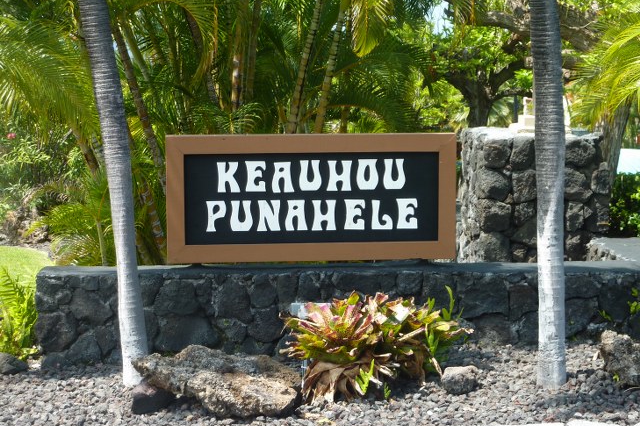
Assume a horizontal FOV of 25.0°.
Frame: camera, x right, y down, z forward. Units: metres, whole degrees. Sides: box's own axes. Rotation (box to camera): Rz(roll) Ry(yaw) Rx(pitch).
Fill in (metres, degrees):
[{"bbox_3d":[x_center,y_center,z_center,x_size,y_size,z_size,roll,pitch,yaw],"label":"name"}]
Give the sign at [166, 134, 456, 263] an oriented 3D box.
[{"bbox_3d":[-0.064,-0.112,10.800,2.170,0.960,0.100,-1,7,-6],"label":"sign"}]

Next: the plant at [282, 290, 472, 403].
[{"bbox_3d":[0.378,0.903,9.900,1.250,0.651,0.750,0,7,0],"label":"plant"}]

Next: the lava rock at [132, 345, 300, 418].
[{"bbox_3d":[-0.672,1.115,9.600,1.076,0.383,0.550,0,7,0],"label":"lava rock"}]

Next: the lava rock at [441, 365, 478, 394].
[{"bbox_3d":[0.946,1.131,9.800,0.235,0.141,0.220,0,7,0],"label":"lava rock"}]

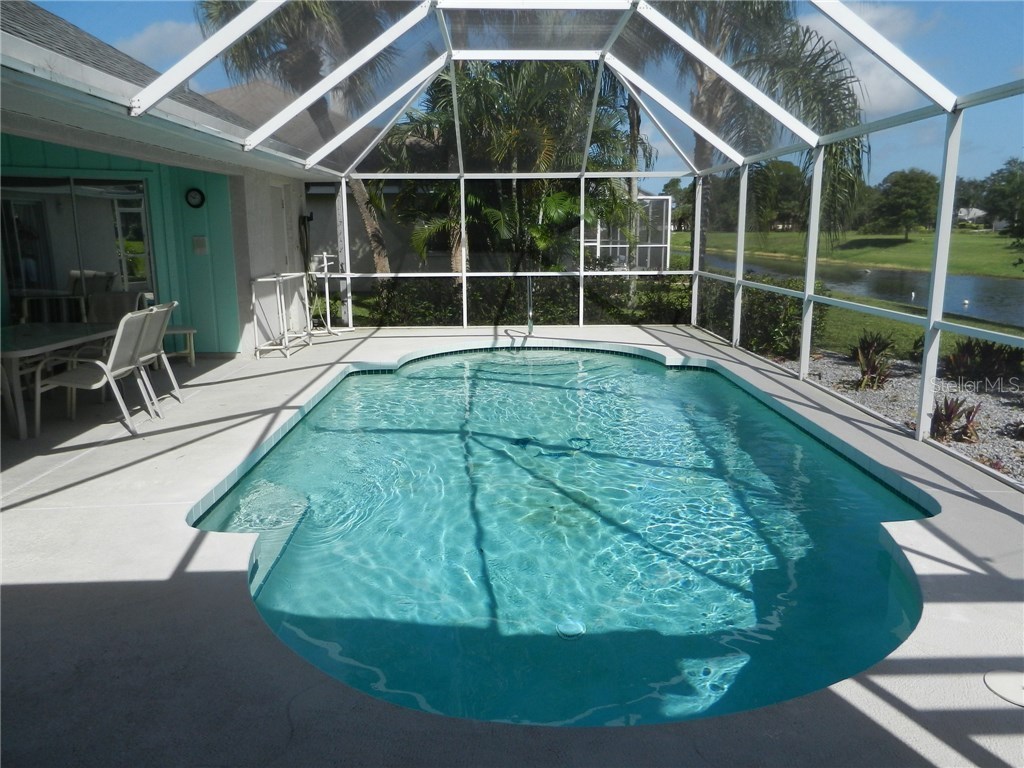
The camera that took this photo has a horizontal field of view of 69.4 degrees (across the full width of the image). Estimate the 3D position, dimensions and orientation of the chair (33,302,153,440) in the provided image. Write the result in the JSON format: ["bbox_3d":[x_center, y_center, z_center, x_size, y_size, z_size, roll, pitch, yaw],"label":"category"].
[{"bbox_3d":[-3.453,-0.108,6.164,0.800,0.955,0.600,-1,12,-4],"label":"chair"}]

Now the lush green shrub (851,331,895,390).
[{"bbox_3d":[3.755,-0.284,7.684,0.440,0.610,0.450,-1,12,-1],"label":"lush green shrub"}]

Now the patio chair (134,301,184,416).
[{"bbox_3d":[-3.498,-0.227,6.734,0.800,0.955,0.610,-1,12,-3],"label":"patio chair"}]

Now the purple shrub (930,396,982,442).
[{"bbox_3d":[3.514,0.259,5.933,0.400,0.360,0.420,-1,12,-1],"label":"purple shrub"}]

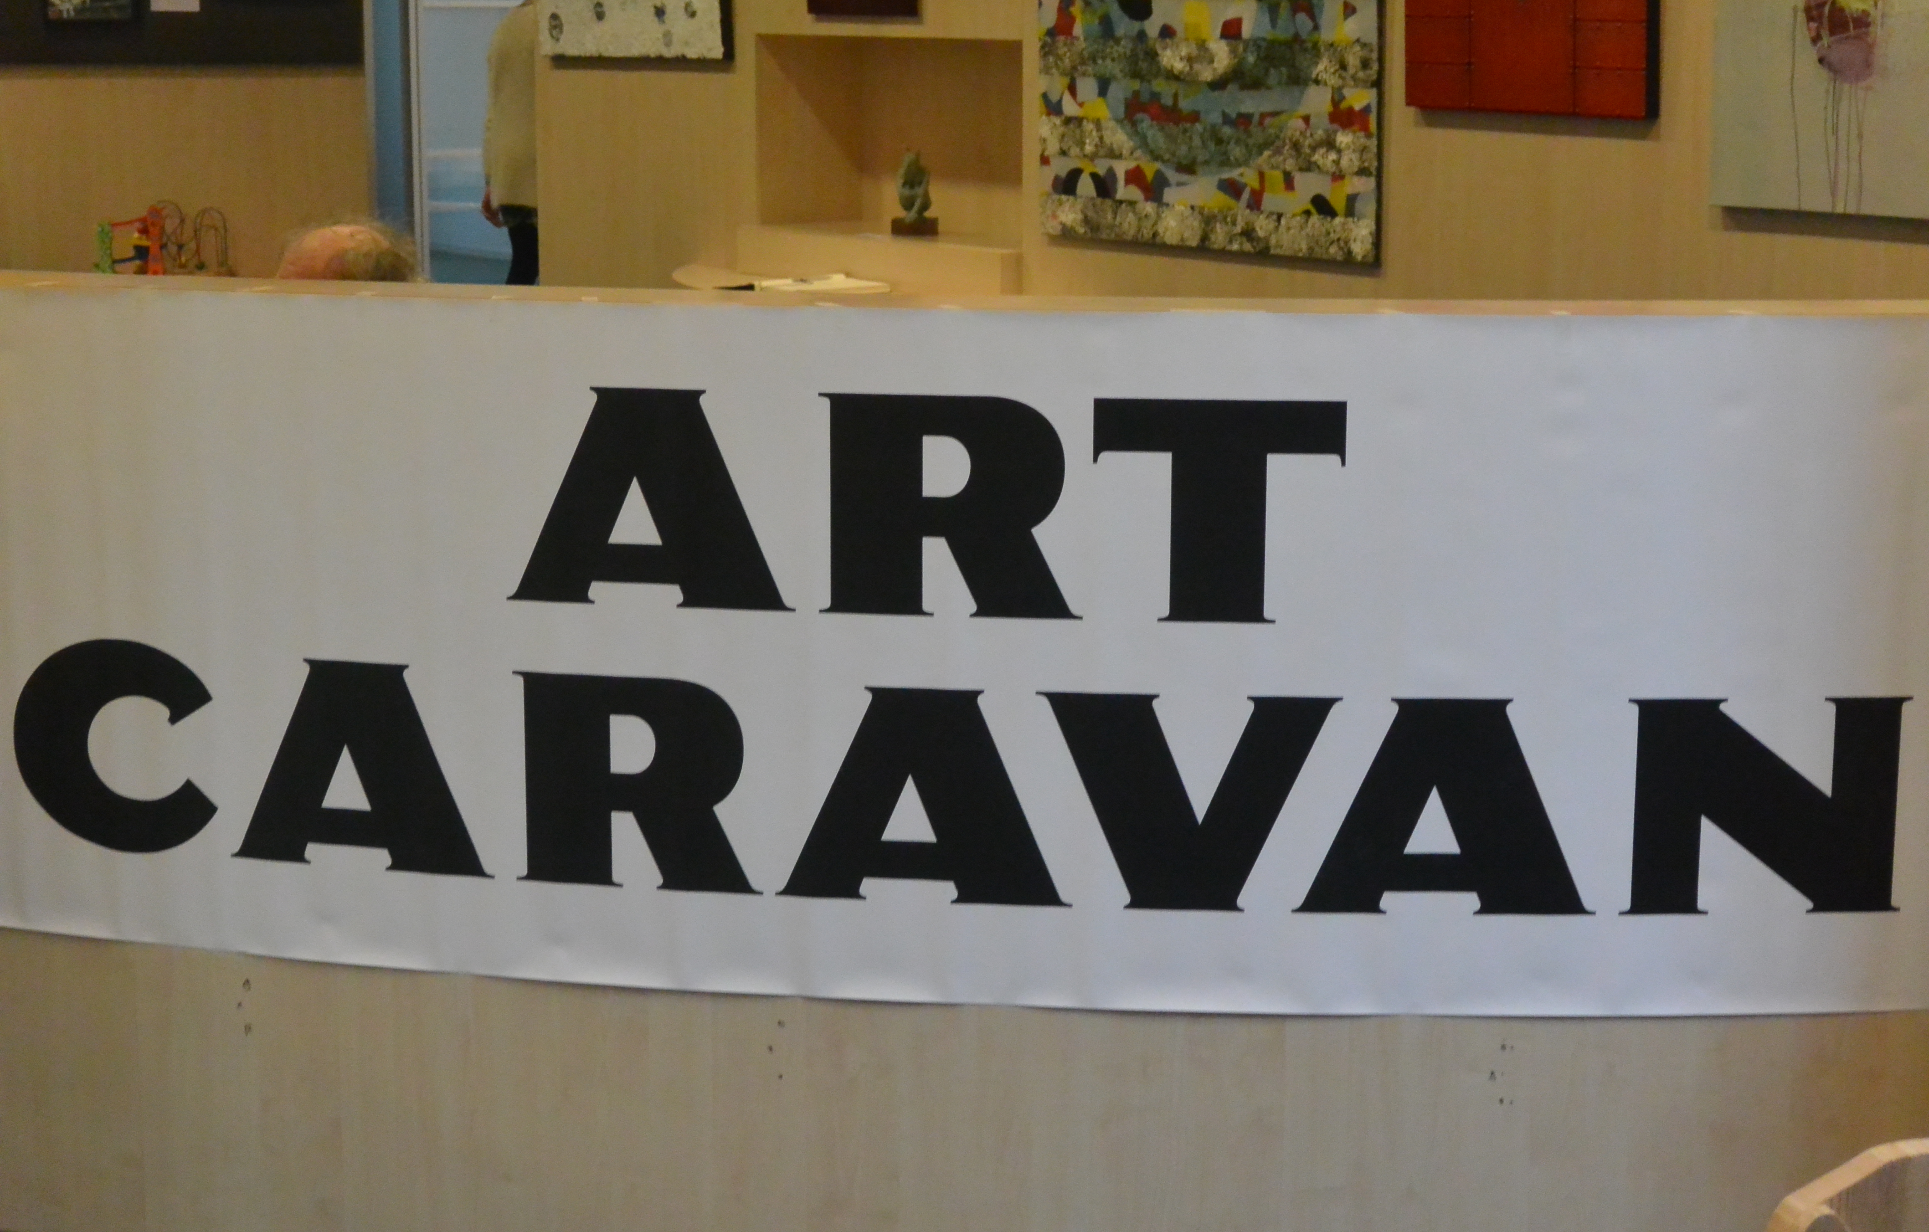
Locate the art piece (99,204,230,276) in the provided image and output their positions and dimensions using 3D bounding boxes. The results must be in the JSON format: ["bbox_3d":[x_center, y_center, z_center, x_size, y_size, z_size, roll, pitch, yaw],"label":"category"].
[{"bbox_3d":[-1.835,-0.861,7.500,0.300,0.172,0.200,0,11,0],"label":"art piece"}]

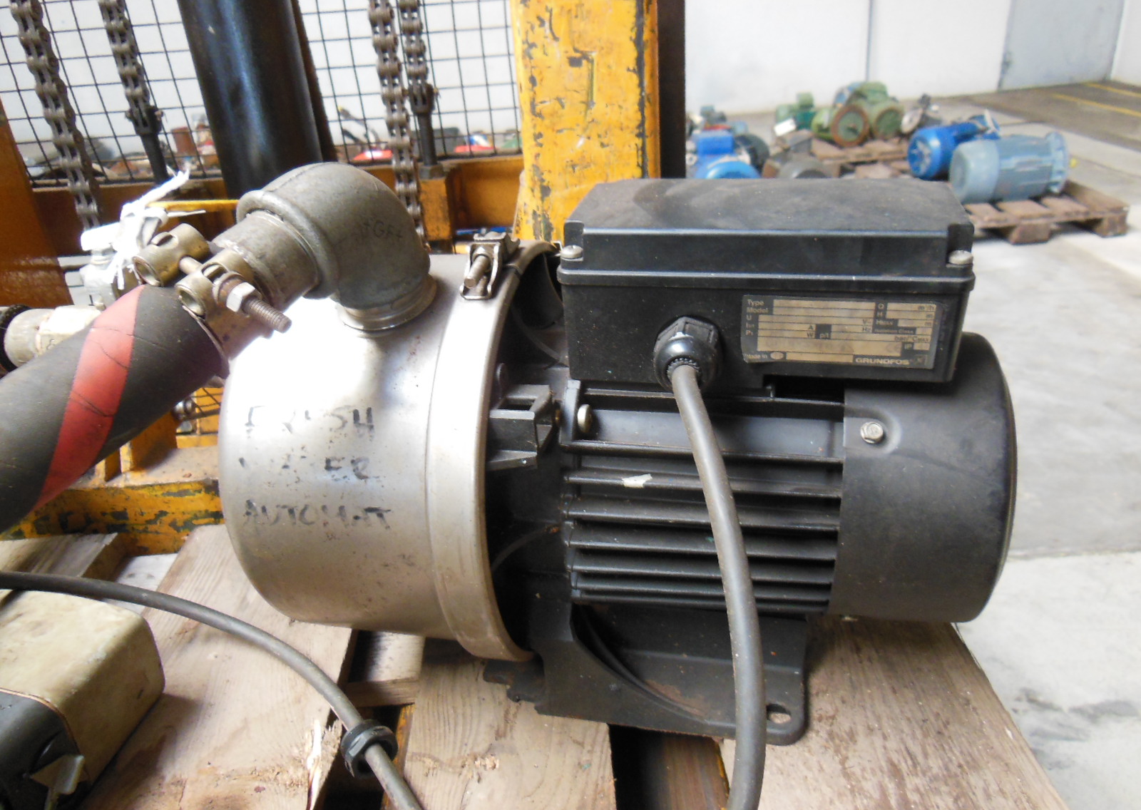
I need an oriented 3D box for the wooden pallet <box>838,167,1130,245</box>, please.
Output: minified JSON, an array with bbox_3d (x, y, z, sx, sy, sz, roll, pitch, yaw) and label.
[{"bbox_3d":[1.908,-0.997,3.981,0.800,0.138,1.200,-4,26,2],"label":"wooden pallet"}]

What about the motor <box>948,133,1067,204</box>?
[{"bbox_3d":[1.853,-1.008,3.538,0.410,0.288,0.288,-6,26,-1],"label":"motor"}]

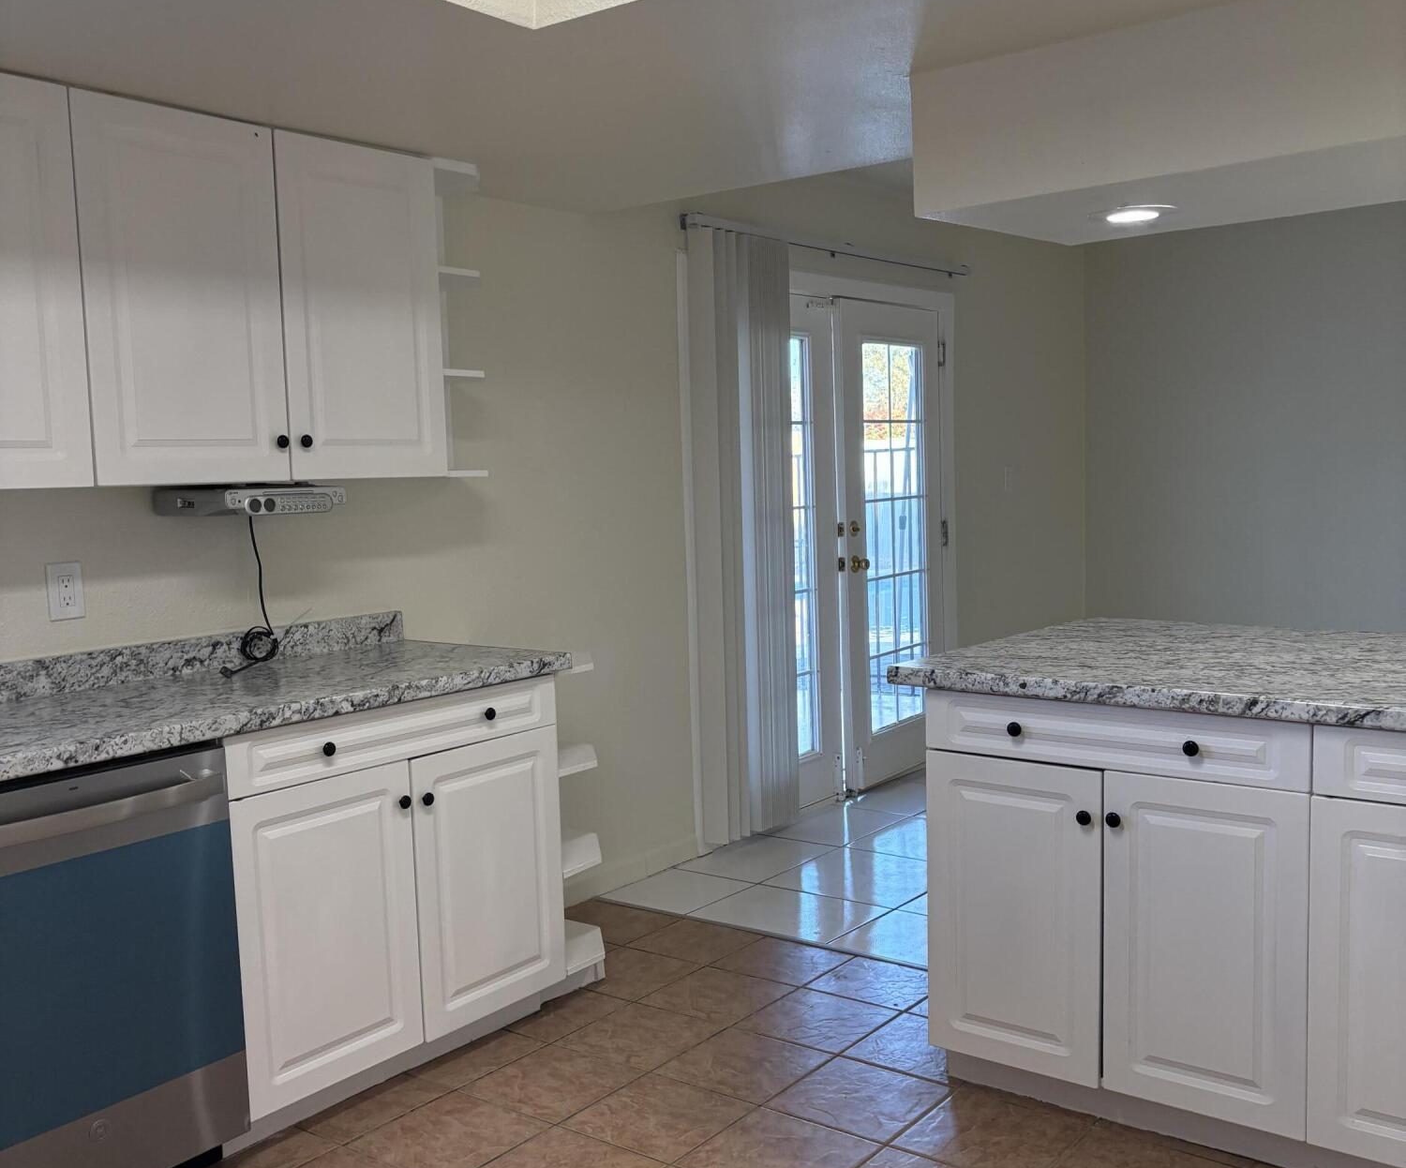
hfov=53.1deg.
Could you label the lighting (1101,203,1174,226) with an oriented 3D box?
[{"bbox_3d":[0.890,-0.772,2.919,0.180,0.030,0.180,2,6,38],"label":"lighting"}]

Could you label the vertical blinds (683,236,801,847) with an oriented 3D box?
[{"bbox_3d":[0.144,-0.157,4.942,0.090,2.100,0.570,2,6,38],"label":"vertical blinds"}]

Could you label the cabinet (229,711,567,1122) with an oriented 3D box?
[{"bbox_3d":[-0.869,0.667,3.289,0.610,0.840,0.912,2,6,38],"label":"cabinet"}]

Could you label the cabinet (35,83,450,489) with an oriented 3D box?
[{"bbox_3d":[-1.058,-0.619,3.214,0.325,0.771,0.927,2,6,38],"label":"cabinet"}]

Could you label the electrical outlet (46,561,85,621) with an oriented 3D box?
[{"bbox_3d":[-1.388,0.016,3.076,0.008,0.124,0.080,2,6,38],"label":"electrical outlet"}]

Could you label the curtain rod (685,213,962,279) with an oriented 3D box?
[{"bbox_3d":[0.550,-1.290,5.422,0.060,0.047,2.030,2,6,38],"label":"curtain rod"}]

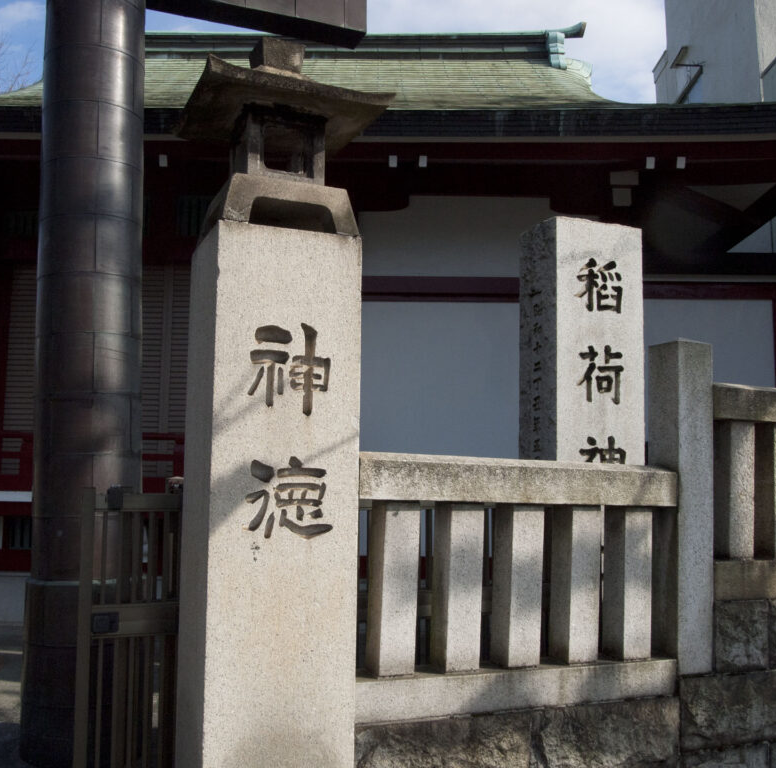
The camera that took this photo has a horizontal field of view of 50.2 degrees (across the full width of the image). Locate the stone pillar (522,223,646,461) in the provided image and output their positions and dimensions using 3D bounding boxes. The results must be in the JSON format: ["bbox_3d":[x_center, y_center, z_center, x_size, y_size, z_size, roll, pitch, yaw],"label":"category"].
[{"bbox_3d":[0.888,0.539,3.753,0.466,2.509,0.308,3,-6,-23],"label":"stone pillar"}]

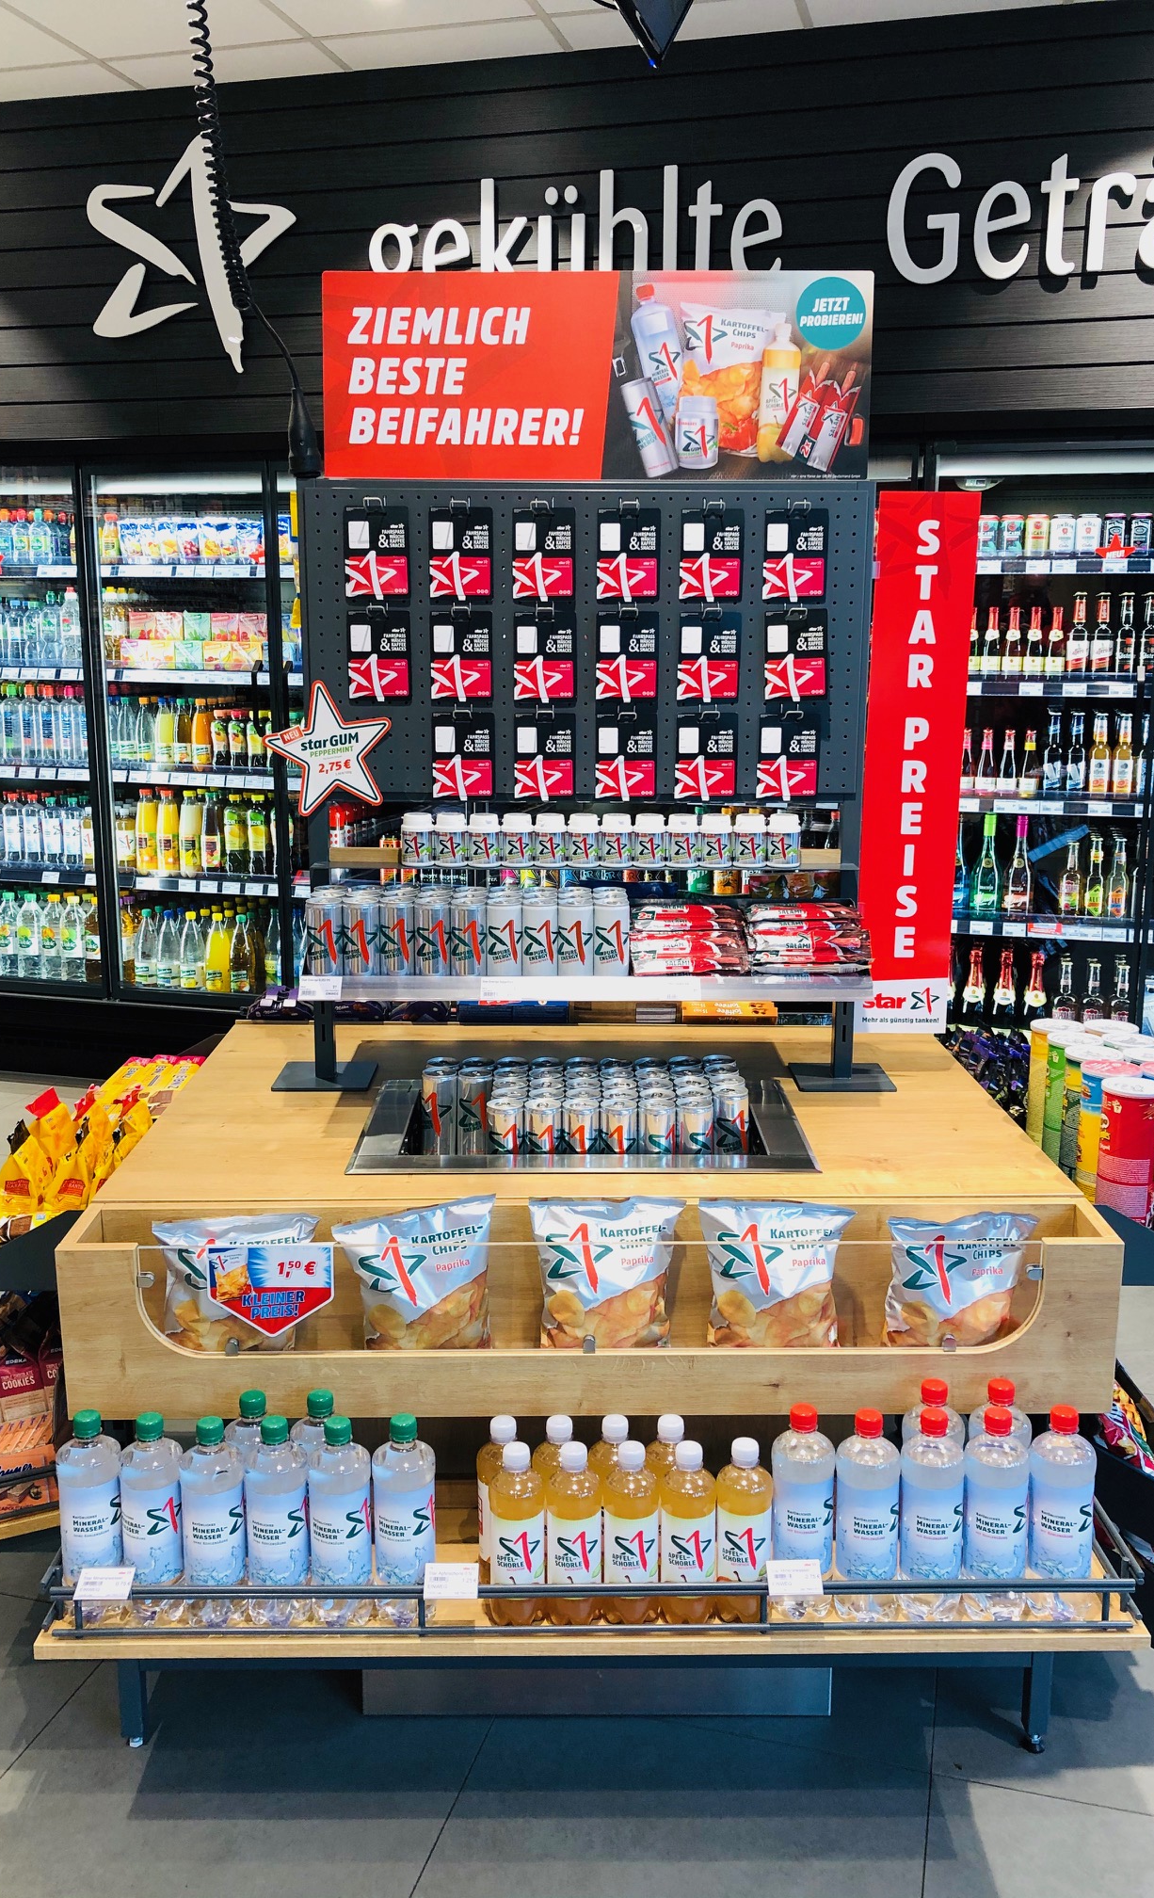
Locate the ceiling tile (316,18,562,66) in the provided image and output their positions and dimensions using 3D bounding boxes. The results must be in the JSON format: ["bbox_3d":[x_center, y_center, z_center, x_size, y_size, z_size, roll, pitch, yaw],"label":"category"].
[{"bbox_3d":[-0.343,-2.376,4.022,0.605,0.020,0.235,3,12,15],"label":"ceiling tile"}]

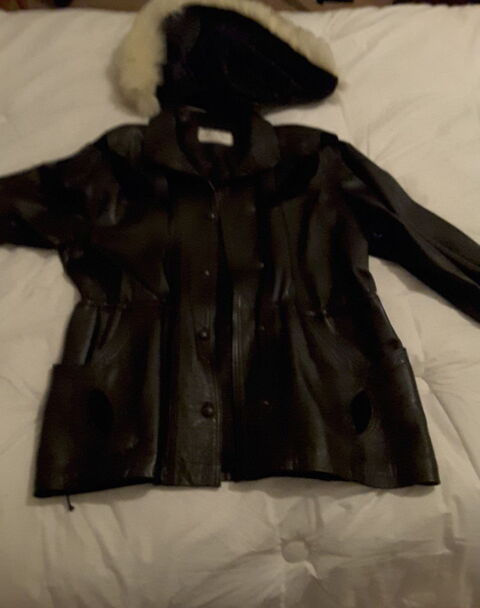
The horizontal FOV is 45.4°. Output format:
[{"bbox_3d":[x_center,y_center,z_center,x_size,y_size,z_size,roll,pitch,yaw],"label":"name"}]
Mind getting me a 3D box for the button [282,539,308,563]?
[{"bbox_3d":[0.079,0.350,0.810,0.036,0.011,0.036,0,47,0],"label":"button"}]

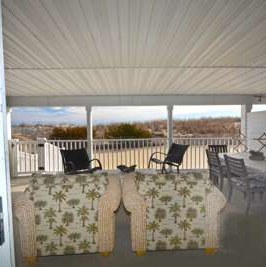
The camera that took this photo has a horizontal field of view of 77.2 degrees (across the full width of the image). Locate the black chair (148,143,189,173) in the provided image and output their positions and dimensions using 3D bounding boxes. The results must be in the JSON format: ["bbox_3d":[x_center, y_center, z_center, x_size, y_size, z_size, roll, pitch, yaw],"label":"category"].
[{"bbox_3d":[0.960,0.746,4.450,0.780,0.910,0.620,-1,2,-30],"label":"black chair"}]

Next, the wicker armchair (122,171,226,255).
[{"bbox_3d":[0.426,0.853,2.160,1.100,0.840,0.880,-1,3,-2],"label":"wicker armchair"}]

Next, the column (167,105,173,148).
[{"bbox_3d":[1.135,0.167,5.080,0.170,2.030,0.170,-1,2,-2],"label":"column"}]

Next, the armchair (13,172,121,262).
[{"bbox_3d":[-0.710,0.850,2.120,1.070,0.860,0.860,-1,2,-8],"label":"armchair"}]

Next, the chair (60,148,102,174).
[{"bbox_3d":[-1.070,0.792,3.500,0.760,0.910,0.620,1,2,41],"label":"chair"}]

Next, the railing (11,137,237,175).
[{"bbox_3d":[-0.130,0.667,5.000,6.970,1.060,0.200,-1,2,-2],"label":"railing"}]

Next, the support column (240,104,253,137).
[{"bbox_3d":[3.470,0.142,5.140,0.220,2.030,0.180,-1,2,-2],"label":"support column"}]

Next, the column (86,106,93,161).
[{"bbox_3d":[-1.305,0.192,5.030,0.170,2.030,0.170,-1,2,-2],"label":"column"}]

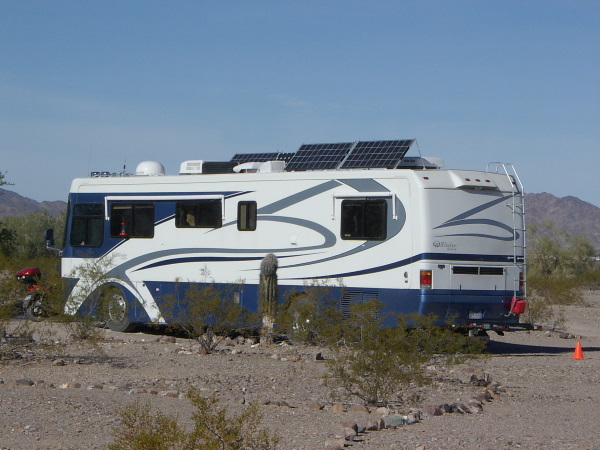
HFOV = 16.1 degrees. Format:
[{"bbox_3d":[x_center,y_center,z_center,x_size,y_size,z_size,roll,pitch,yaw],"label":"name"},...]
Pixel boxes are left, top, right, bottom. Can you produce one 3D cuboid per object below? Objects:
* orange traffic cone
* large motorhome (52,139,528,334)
[{"bbox_3d":[4.633,2.087,35.203,0.240,0.300,0.240,1,-1,0],"label":"orange traffic cone"},{"bbox_3d":[-0.439,0.392,41.983,2.600,3.705,11.287,2,-2,-41],"label":"large motorhome"}]

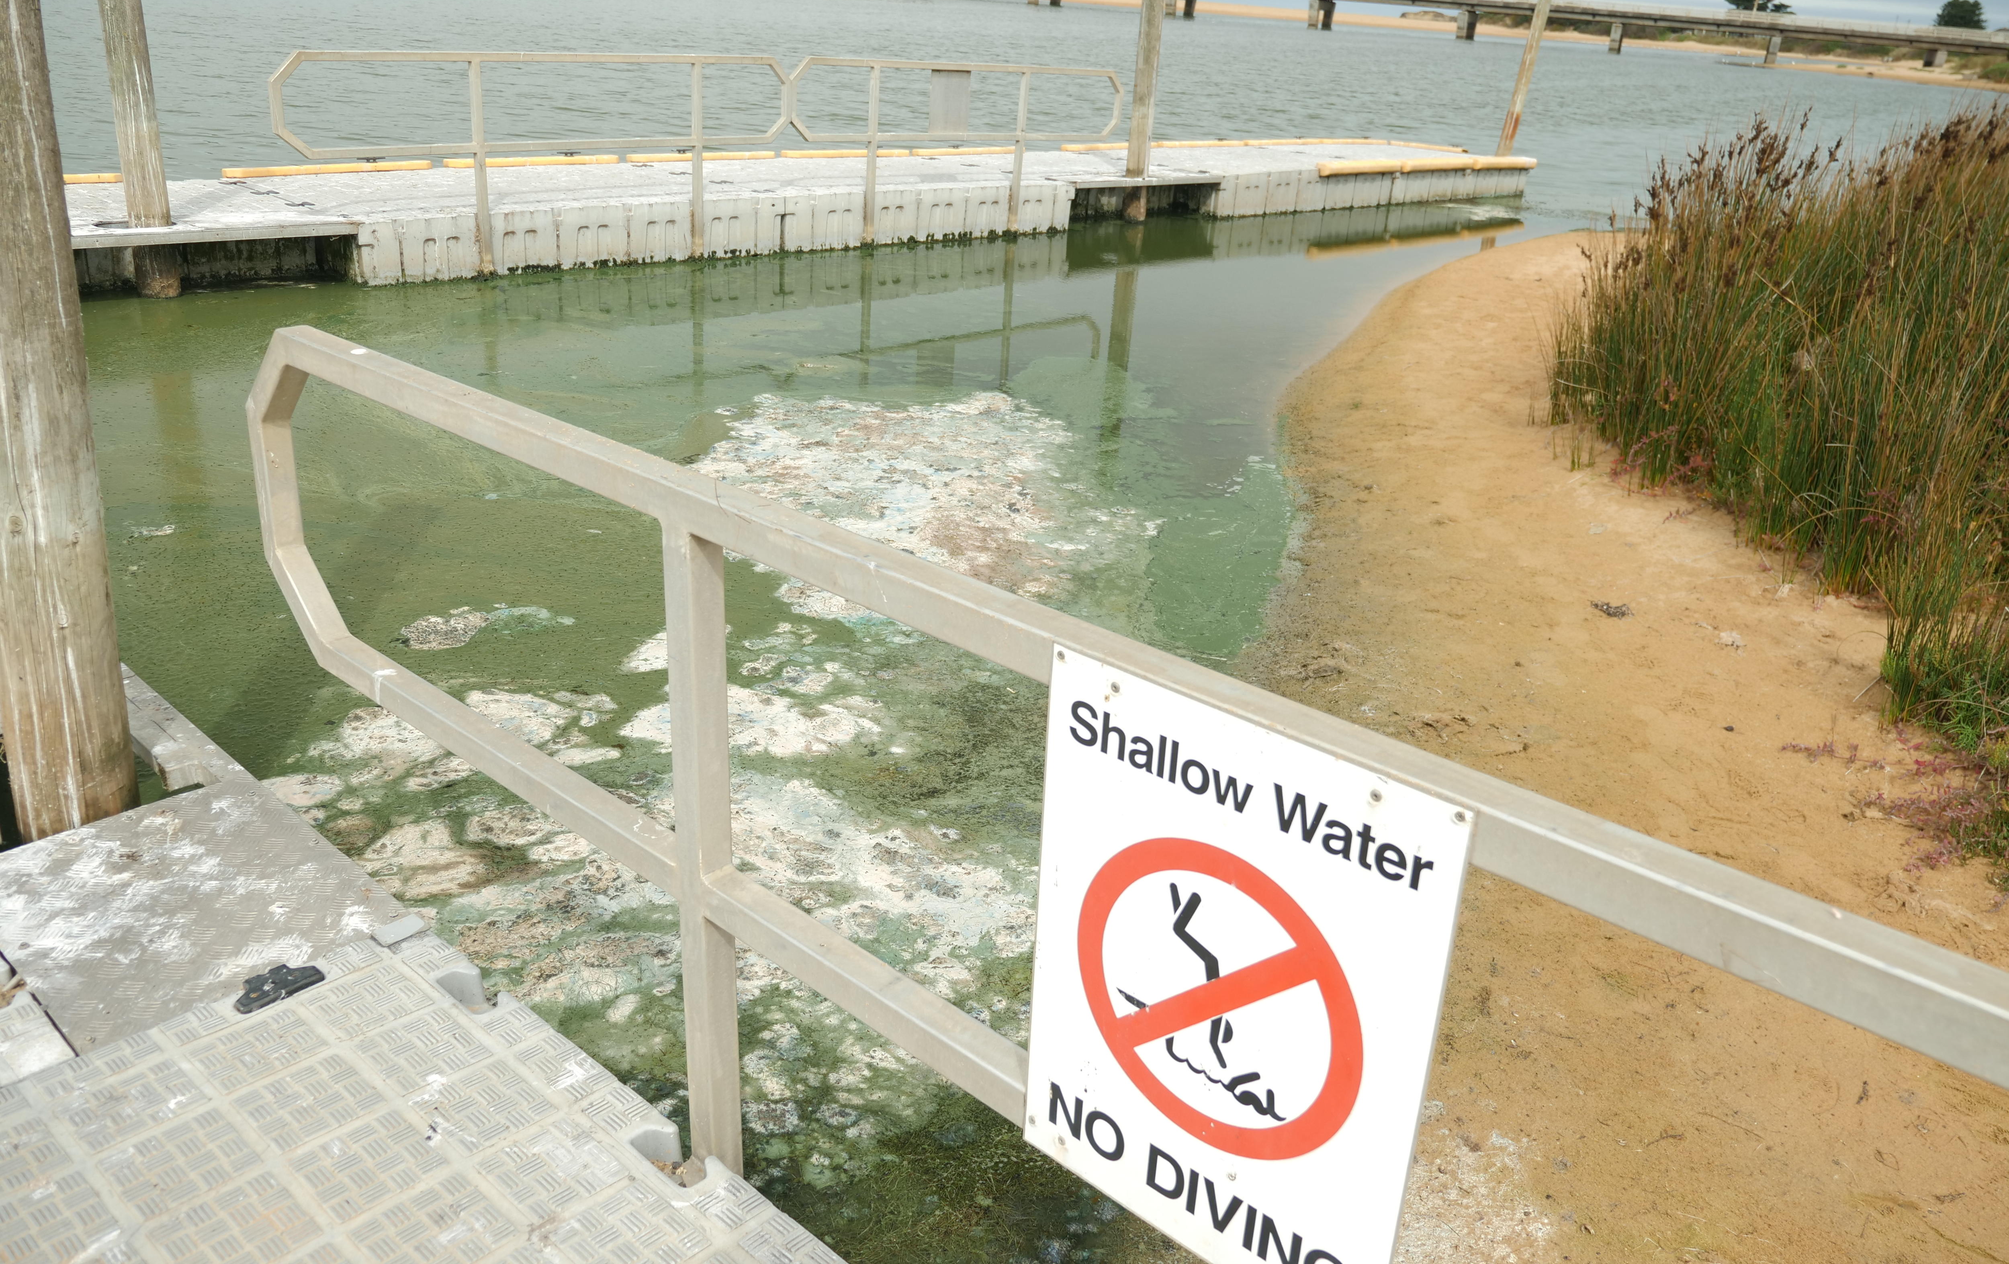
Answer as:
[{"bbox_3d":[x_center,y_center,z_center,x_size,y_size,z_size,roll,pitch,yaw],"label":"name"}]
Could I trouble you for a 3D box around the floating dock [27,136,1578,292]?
[{"bbox_3d":[-0.136,-3.965,13.426,16.280,0.450,2.090,-18,31,-41],"label":"floating dock"}]

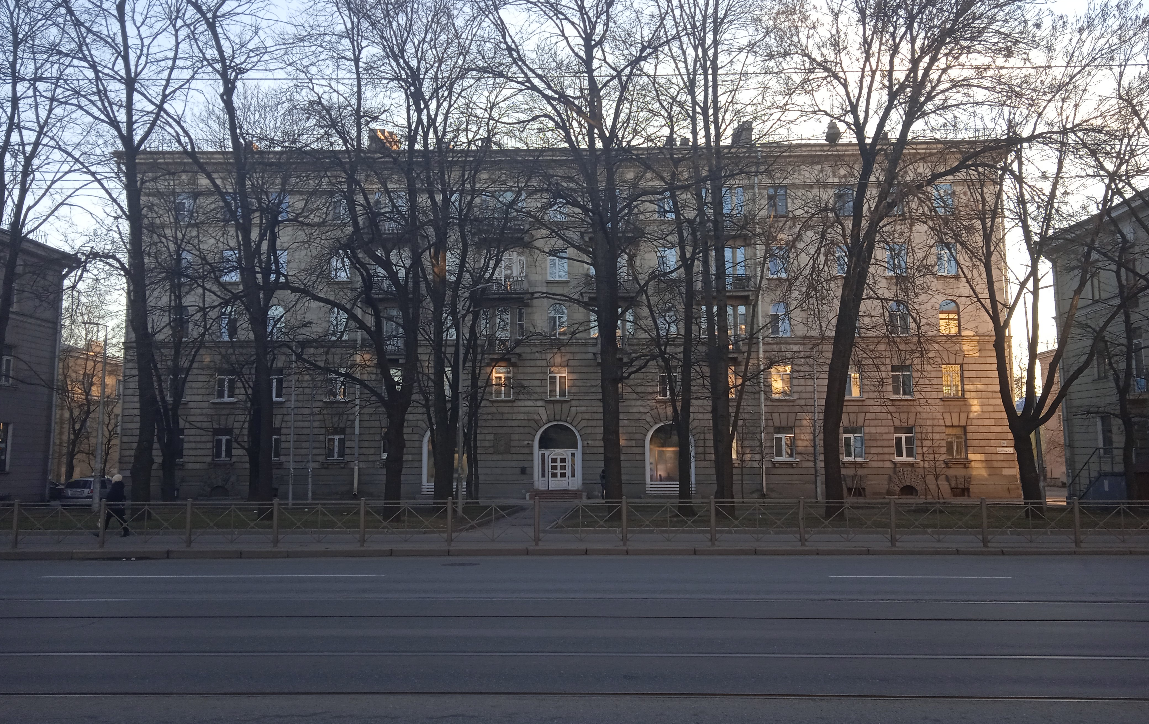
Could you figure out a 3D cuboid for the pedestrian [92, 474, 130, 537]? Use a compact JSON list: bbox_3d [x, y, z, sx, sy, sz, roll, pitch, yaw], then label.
[{"bbox_3d":[-12.084,3.728,24.200,0.900,1.640,0.540,0,-7,2],"label":"pedestrian"}]

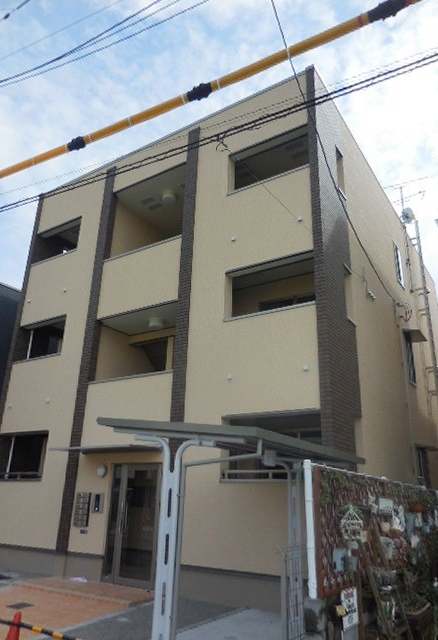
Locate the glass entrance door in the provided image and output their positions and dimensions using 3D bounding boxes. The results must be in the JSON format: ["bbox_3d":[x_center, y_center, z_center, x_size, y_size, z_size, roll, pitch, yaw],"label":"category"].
[{"bbox_3d":[-1.568,3.705,8.481,1.272,2.047,0.110,-11,-24,32],"label":"glass entrance door"}]

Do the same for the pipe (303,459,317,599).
[{"bbox_3d":[0.796,1.794,4.018,0.072,1.107,0.072,-11,-24,32],"label":"pipe"}]

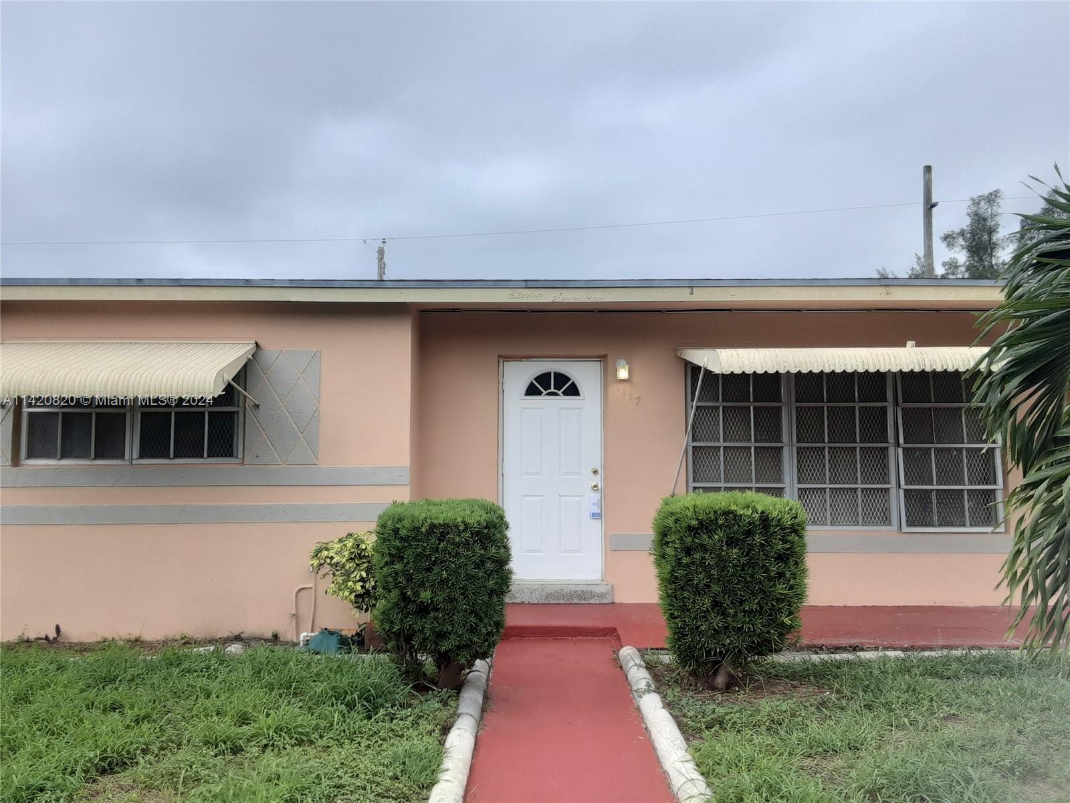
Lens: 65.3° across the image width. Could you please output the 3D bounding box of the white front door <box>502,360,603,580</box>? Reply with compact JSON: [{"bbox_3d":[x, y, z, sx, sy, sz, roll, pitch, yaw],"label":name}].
[{"bbox_3d":[0.165,0.628,7.725,0.920,2.028,0.060,0,-5,0],"label":"white front door"}]

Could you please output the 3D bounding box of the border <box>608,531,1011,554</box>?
[{"bbox_3d":[2.476,1.267,7.489,3.628,0.167,0.040,0,-3,0],"label":"border"}]

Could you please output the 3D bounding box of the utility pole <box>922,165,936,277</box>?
[{"bbox_3d":[11.627,-1.808,24.270,0.310,10.390,0.310,0,-5,0],"label":"utility pole"}]

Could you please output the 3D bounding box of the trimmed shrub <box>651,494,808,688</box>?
[{"bbox_3d":[1.220,1.192,5.219,0.910,1.230,0.880,0,-3,0],"label":"trimmed shrub"}]

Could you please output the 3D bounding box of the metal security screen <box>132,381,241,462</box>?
[{"bbox_3d":[-2.969,0.059,7.187,0.930,0.924,0.050,0,-5,0],"label":"metal security screen"}]

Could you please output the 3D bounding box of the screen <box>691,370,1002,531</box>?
[{"bbox_3d":[2.797,0.404,7.619,2.881,1.503,0.060,0,-3,0],"label":"screen"}]

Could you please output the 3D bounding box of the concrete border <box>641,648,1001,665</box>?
[{"bbox_3d":[2.070,1.783,5.871,2.634,0.097,0.130,0,-3,0],"label":"concrete border"}]

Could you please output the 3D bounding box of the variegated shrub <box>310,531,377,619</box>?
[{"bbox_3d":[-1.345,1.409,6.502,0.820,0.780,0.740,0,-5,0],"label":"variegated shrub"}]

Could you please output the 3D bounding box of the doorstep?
[{"bbox_3d":[0.161,1.710,7.508,1.055,0.176,0.230,0,-3,0],"label":"doorstep"}]

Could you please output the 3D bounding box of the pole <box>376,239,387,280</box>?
[{"bbox_3d":[-6.162,-1.518,33.146,0.360,10.009,0.330,0,-3,0],"label":"pole"}]

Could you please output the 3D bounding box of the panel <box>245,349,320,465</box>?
[{"bbox_3d":[-2.108,0.048,6.999,0.629,0.973,0.040,0,-3,0],"label":"panel"}]

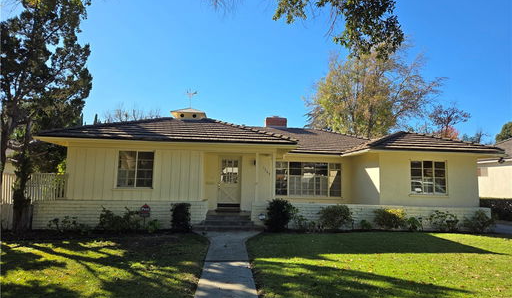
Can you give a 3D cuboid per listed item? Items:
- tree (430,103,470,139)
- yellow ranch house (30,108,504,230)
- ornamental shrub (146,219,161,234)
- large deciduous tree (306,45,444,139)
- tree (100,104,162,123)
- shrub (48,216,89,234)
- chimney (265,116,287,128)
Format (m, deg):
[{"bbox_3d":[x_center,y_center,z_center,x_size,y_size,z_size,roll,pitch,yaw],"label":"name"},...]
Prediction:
[{"bbox_3d":[17.008,0.374,29.593,3.800,8.810,3.700,2,-5,-5],"label":"tree"},{"bbox_3d":[0.607,0.873,16.621,15.600,4.700,11.500,2,-5,-5],"label":"yellow ranch house"},{"bbox_3d":[-3.223,2.441,10.750,0.440,0.410,0.420,2,-5,-5],"label":"ornamental shrub"},{"bbox_3d":[9.607,-2.075,27.402,10.500,12.950,10.000,2,-5,-5],"label":"large deciduous tree"},{"bbox_3d":[-13.282,-0.096,35.562,6.800,9.480,6.800,2,-5,-5],"label":"tree"},{"bbox_3d":[-5.647,2.278,10.300,1.270,0.510,0.750,2,-5,-5],"label":"shrub"},{"bbox_3d":[1.073,-1.423,17.800,1.100,0.800,0.750,2,-5,-5],"label":"chimney"}]

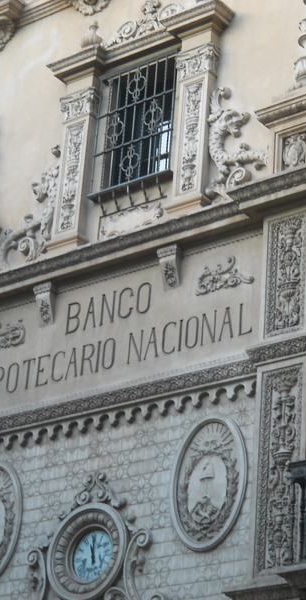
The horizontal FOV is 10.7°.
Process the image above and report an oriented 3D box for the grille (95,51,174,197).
[{"bbox_3d":[-0.198,-2.144,20.507,1.331,1.715,0.250,-15,-32,35],"label":"grille"}]

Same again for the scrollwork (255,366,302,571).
[{"bbox_3d":[1.270,1.671,16.485,0.493,2.125,0.064,-15,-32,35],"label":"scrollwork"}]

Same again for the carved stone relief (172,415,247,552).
[{"bbox_3d":[0.581,1.866,16.620,0.857,1.388,0.100,-15,-32,35],"label":"carved stone relief"}]

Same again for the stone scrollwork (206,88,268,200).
[{"bbox_3d":[1.012,-1.918,19.213,0.986,1.619,0.198,-15,-32,35],"label":"stone scrollwork"}]

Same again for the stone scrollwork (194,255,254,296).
[{"bbox_3d":[0.783,-0.294,17.619,0.765,0.325,0.080,-15,-32,35],"label":"stone scrollwork"}]

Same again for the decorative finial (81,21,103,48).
[{"bbox_3d":[-0.795,-3.448,21.640,0.282,0.576,0.282,4,-26,2],"label":"decorative finial"}]

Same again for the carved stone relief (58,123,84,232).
[{"bbox_3d":[-1.033,-1.571,20.778,0.314,1.568,0.058,-15,-32,35],"label":"carved stone relief"}]

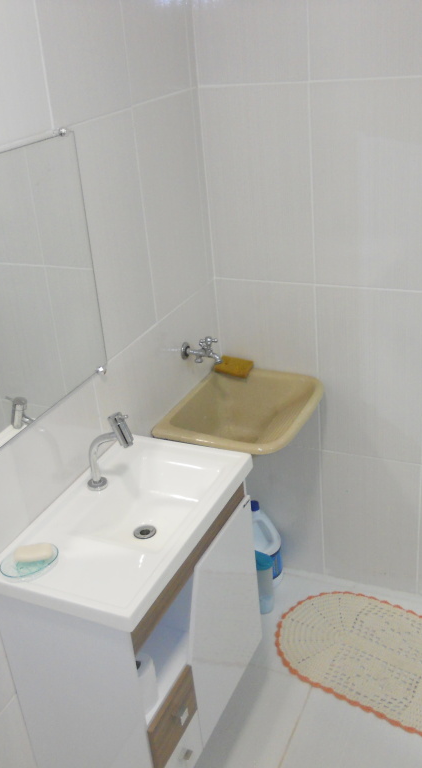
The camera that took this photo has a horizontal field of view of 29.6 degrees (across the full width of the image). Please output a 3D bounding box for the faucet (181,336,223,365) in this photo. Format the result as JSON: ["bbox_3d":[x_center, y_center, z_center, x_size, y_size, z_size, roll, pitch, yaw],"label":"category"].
[{"bbox_3d":[-0.025,-0.103,2.352,0.120,0.090,0.062,7,28,24],"label":"faucet"}]

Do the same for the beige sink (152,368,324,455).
[{"bbox_3d":[0.109,0.172,2.409,0.380,0.240,0.495,7,28,24],"label":"beige sink"}]

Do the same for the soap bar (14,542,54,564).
[{"bbox_3d":[-0.364,0.349,1.653,0.080,0.026,0.046,-5,26,2],"label":"soap bar"}]

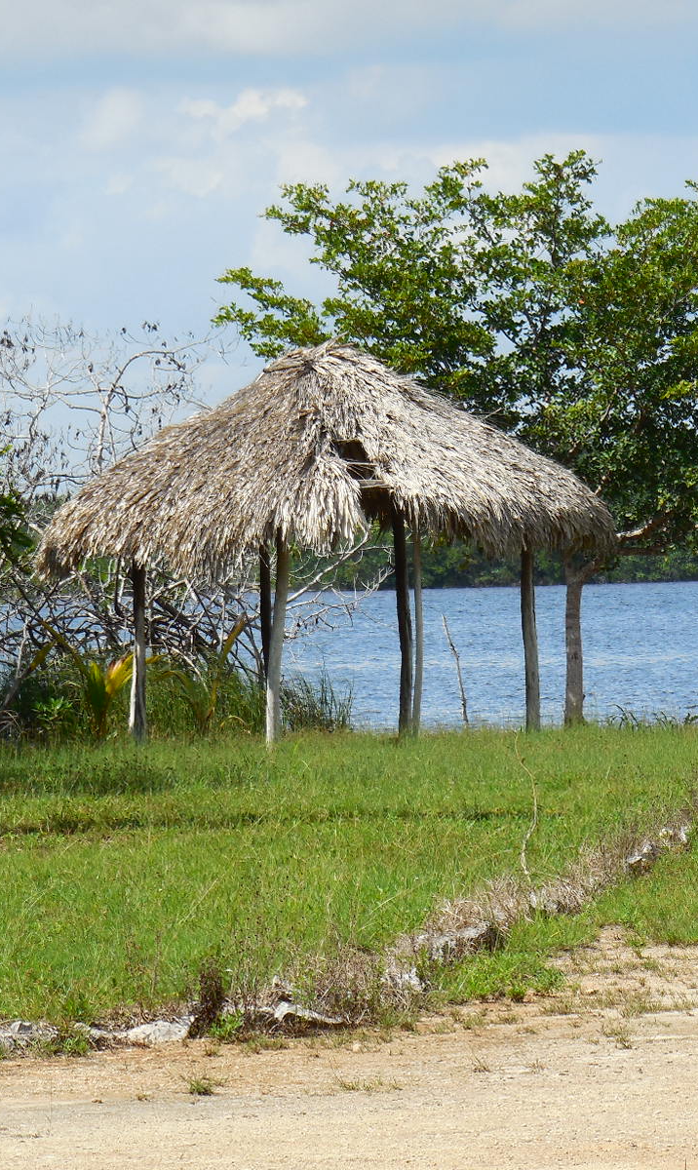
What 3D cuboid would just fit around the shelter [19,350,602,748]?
[{"bbox_3d":[-0.240,-0.425,88.000,4.750,4.050,3.950,-2,0,-36],"label":"shelter"}]

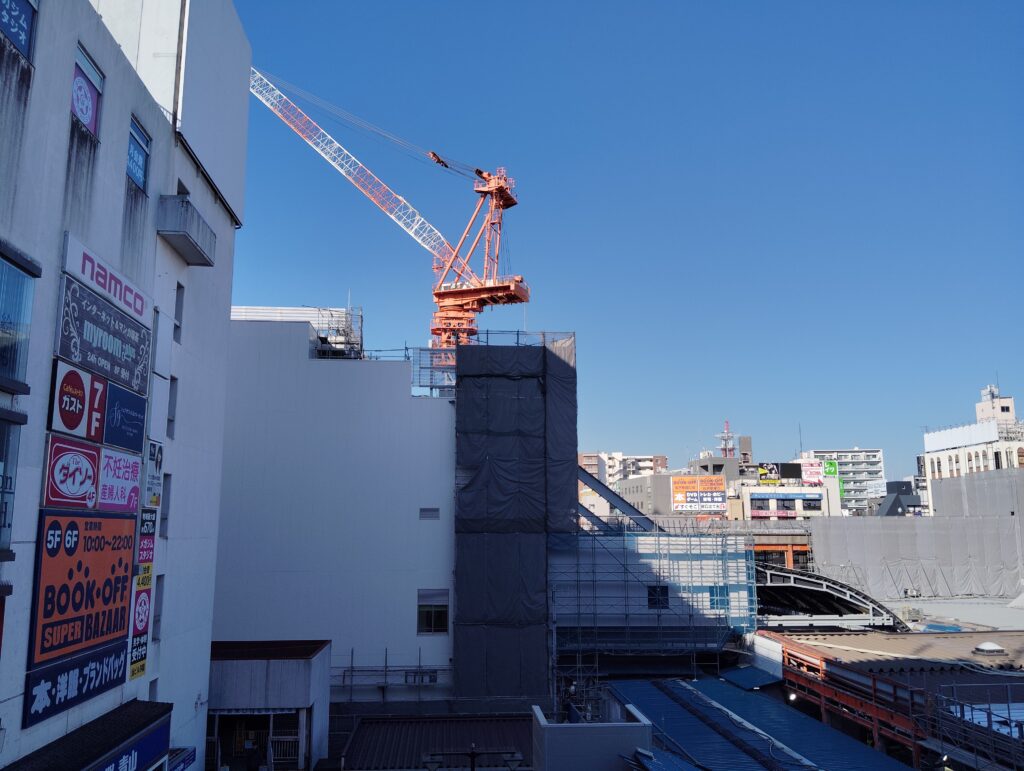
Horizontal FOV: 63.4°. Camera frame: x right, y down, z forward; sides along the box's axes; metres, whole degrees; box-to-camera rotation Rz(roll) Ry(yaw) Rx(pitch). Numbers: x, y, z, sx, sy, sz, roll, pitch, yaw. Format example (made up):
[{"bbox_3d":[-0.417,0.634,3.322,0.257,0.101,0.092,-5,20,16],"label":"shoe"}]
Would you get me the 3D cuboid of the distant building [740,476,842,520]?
[{"bbox_3d":[51.682,23.011,153.933,17.500,12.000,11.000,1,-10,-6],"label":"distant building"}]

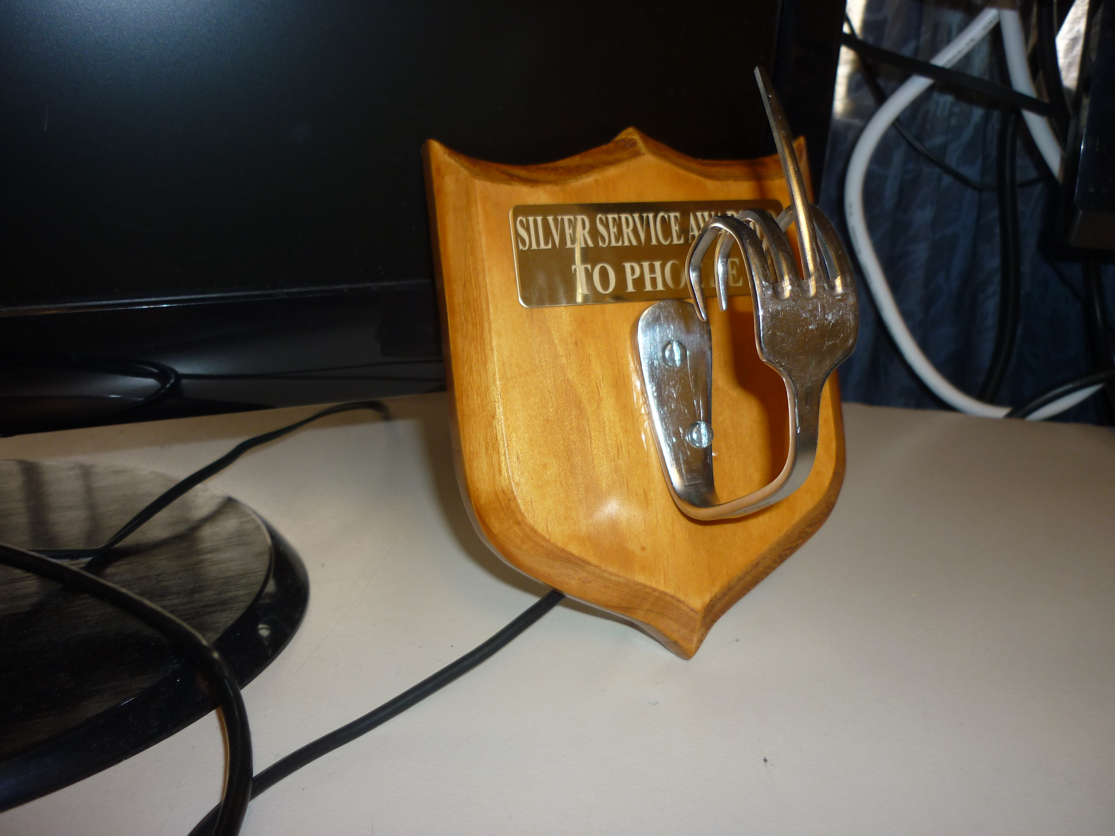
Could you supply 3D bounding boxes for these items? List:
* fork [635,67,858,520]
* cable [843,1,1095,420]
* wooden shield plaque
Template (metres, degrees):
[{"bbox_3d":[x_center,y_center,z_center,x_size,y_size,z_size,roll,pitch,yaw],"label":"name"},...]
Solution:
[{"bbox_3d":[0.041,-0.026,0.253,0.026,0.102,0.067,-6,-2,-20],"label":"fork"},{"bbox_3d":[0.175,-0.088,0.443,0.114,0.162,0.072,3,25,3],"label":"cable"},{"bbox_3d":[0.028,-0.008,0.293,0.116,0.146,0.019,-6,-2,-20],"label":"wooden shield plaque"}]

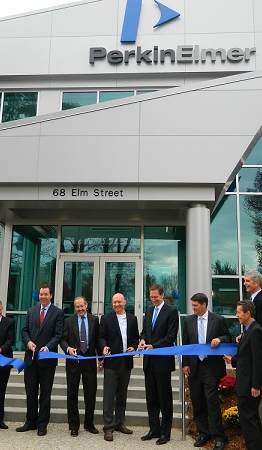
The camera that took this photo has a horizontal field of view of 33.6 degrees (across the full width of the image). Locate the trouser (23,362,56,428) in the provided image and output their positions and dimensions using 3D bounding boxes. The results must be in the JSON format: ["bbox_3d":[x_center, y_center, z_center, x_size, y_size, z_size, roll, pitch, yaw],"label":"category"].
[{"bbox_3d":[-1.205,2.168,5.725,0.396,0.980,0.300,1,-12,2],"label":"trouser"}]

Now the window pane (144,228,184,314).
[{"bbox_3d":[0.780,0.998,9.698,0.963,1.971,0.060,0,-12,4],"label":"window pane"}]

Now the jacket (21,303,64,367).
[{"bbox_3d":[-1.181,1.461,5.781,0.510,0.810,0.310,-2,-12,15],"label":"jacket"}]

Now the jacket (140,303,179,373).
[{"bbox_3d":[0.364,1.436,5.529,0.470,0.850,0.320,-6,-14,31],"label":"jacket"}]

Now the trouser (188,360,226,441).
[{"bbox_3d":[0.911,2.081,5.228,0.430,0.950,0.310,-3,-13,20],"label":"trouser"}]

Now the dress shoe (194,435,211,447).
[{"bbox_3d":[0.820,2.496,5.062,0.110,0.105,0.300,-7,-15,34],"label":"dress shoe"}]

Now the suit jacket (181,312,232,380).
[{"bbox_3d":[0.930,1.478,5.337,0.580,0.809,0.360,-3,-13,20],"label":"suit jacket"}]

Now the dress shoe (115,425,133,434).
[{"bbox_3d":[-0.090,2.615,5.604,0.110,0.110,0.300,13,-17,-43],"label":"dress shoe"}]

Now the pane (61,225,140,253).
[{"bbox_3d":[-0.680,0.338,9.830,1.822,0.623,0.060,0,-13,4],"label":"pane"}]

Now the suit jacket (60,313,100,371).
[{"bbox_3d":[-0.690,1.553,5.817,0.520,0.743,0.340,2,-12,-6],"label":"suit jacket"}]

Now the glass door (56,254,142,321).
[{"bbox_3d":[-0.712,1.720,9.419,1.848,2.130,0.070,0,-12,4],"label":"glass door"}]

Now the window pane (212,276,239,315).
[{"bbox_3d":[2.349,1.873,11.242,1.004,0.934,0.050,0,-12,4],"label":"window pane"}]

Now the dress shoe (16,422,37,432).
[{"bbox_3d":[-1.330,2.580,5.574,0.300,0.110,0.110,10,-15,-33],"label":"dress shoe"}]

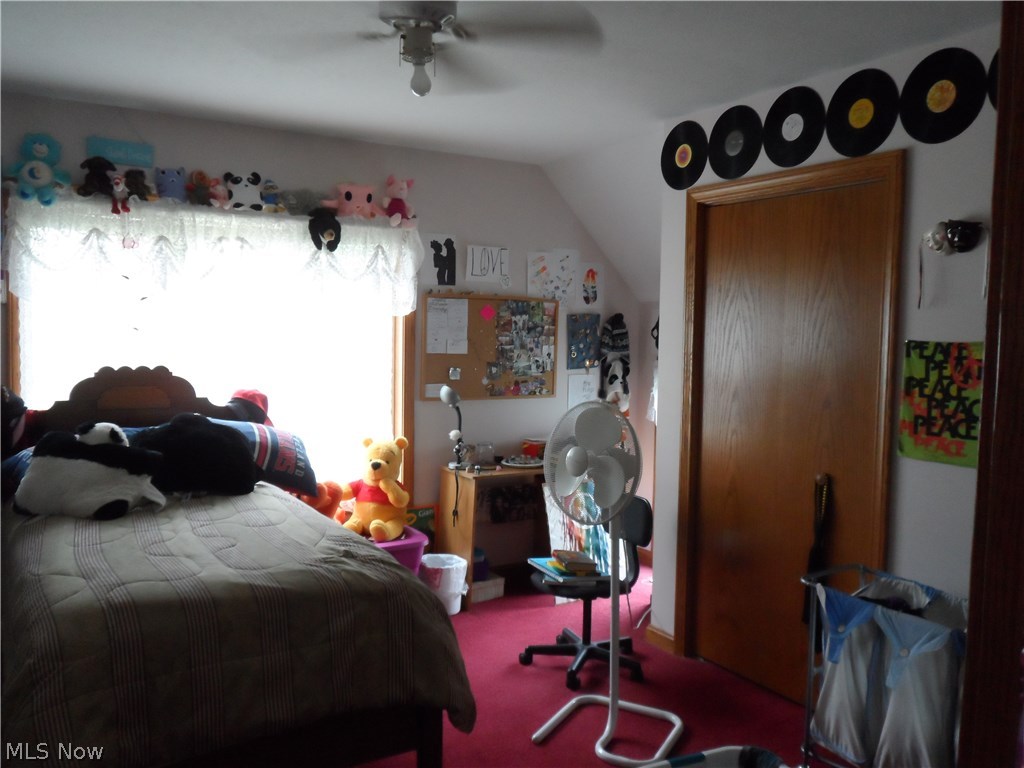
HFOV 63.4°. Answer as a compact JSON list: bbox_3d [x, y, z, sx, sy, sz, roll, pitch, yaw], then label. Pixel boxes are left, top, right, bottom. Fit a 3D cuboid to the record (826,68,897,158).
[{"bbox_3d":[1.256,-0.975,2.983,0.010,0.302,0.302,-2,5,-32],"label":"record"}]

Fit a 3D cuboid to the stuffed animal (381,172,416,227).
[{"bbox_3d":[-0.582,-0.947,4.282,0.142,0.256,0.160,-3,5,-40],"label":"stuffed animal"}]

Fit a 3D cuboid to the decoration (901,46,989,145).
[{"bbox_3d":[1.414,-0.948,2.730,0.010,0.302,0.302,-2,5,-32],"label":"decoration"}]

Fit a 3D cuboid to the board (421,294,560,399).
[{"bbox_3d":[-0.107,-0.203,4.783,0.905,0.605,0.022,-2,5,-32],"label":"board"}]

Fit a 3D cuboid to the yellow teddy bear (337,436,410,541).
[{"bbox_3d":[-0.687,0.527,4.138,0.360,0.485,0.330,1,4,3],"label":"yellow teddy bear"}]

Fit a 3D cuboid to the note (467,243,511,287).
[{"bbox_3d":[-0.135,-0.682,4.769,0.280,0.215,0.006,-2,5,-32],"label":"note"}]

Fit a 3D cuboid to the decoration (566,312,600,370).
[{"bbox_3d":[0.449,-0.260,5.131,0.265,0.345,0.020,-2,5,-32],"label":"decoration"}]

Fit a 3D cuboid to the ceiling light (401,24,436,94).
[{"bbox_3d":[-0.269,-0.923,2.370,0.095,0.200,0.095,0,4,-7],"label":"ceiling light"}]

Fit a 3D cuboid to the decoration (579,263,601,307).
[{"bbox_3d":[0.484,-0.616,5.134,0.190,0.270,0.010,-2,5,-32],"label":"decoration"}]

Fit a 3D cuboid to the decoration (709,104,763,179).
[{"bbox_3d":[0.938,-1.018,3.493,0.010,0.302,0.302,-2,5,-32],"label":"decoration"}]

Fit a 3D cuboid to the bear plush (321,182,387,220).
[{"bbox_3d":[-0.807,-0.927,4.218,0.320,0.185,0.150,-1,4,-21],"label":"bear plush"}]

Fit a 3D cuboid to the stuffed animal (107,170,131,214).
[{"bbox_3d":[-1.684,-0.819,3.545,0.088,0.179,0.100,-2,5,-32],"label":"stuffed animal"}]

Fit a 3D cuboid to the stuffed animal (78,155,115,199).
[{"bbox_3d":[-1.780,-0.886,3.550,0.149,0.178,0.130,-2,5,-32],"label":"stuffed animal"}]

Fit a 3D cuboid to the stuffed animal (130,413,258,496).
[{"bbox_3d":[-1.356,0.311,3.550,0.470,0.300,0.330,-2,5,-32],"label":"stuffed animal"}]

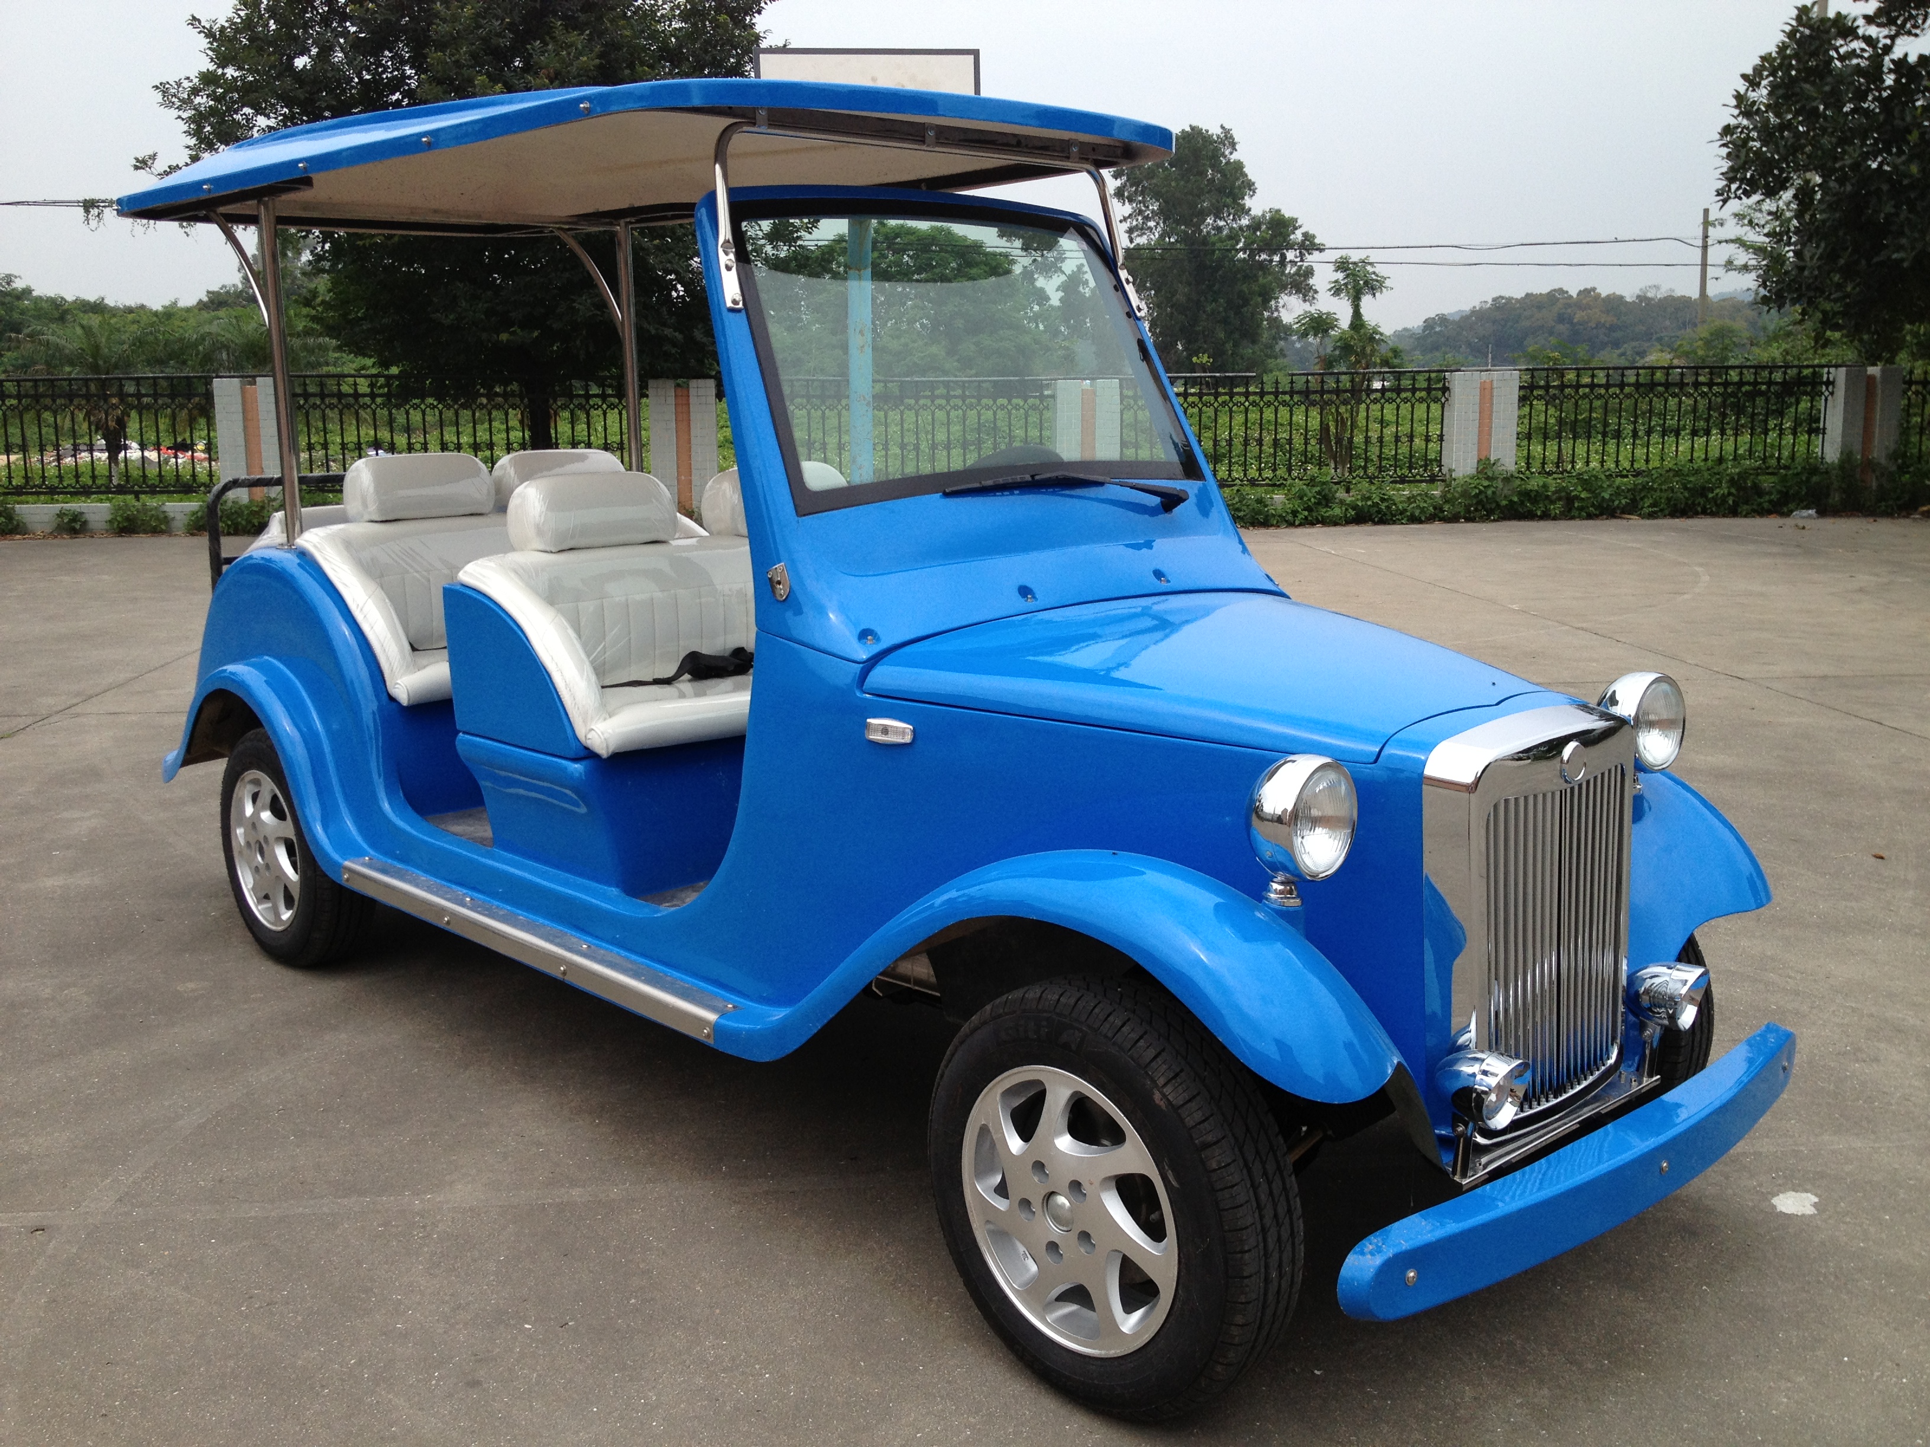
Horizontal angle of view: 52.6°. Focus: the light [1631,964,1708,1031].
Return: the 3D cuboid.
[{"bbox_3d":[1.059,0.401,2.943,0.084,0.087,0.112,-11,15,-42],"label":"light"}]

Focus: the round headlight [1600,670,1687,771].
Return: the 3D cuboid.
[{"bbox_3d":[1.044,-0.010,3.065,0.160,0.160,0.105,-9,14,-41],"label":"round headlight"}]

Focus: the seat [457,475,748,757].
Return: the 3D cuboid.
[{"bbox_3d":[-0.451,-0.286,4.053,1.074,0.488,0.575,-11,15,-42],"label":"seat"}]

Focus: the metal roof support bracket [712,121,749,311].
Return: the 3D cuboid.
[{"bbox_3d":[-0.379,-0.814,3.165,0.049,0.315,0.046,-8,2,-42],"label":"metal roof support bracket"}]

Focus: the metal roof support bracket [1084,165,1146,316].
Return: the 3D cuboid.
[{"bbox_3d":[0.289,-0.910,3.693,0.088,0.292,0.088,-10,14,-41],"label":"metal roof support bracket"}]

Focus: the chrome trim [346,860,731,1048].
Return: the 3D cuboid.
[{"bbox_3d":[-0.872,0.416,3.802,0.061,0.058,1.389,-11,15,-42],"label":"chrome trim"}]

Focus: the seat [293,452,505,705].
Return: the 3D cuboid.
[{"bbox_3d":[-0.972,-0.390,4.603,1.074,0.488,0.575,-11,15,-42],"label":"seat"}]

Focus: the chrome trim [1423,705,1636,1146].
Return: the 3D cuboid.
[{"bbox_3d":[0.811,0.269,2.732,0.445,0.550,0.130,-9,14,-41],"label":"chrome trim"}]

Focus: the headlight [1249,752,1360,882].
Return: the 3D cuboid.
[{"bbox_3d":[0.412,0.112,2.504,0.160,0.160,0.105,-9,14,-41],"label":"headlight"}]

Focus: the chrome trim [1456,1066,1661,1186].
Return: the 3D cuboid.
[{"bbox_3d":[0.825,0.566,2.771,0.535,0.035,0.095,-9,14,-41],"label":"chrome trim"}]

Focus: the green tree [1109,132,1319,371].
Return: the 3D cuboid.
[{"bbox_3d":[7.372,-13.870,58.000,5.900,7.966,5.700,0,10,0],"label":"green tree"}]

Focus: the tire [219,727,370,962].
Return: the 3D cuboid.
[{"bbox_3d":[-1.584,0.288,4.632,0.178,0.575,0.575,-9,14,-41],"label":"tire"}]

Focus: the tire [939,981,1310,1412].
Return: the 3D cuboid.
[{"bbox_3d":[0.195,0.650,2.696,0.171,0.586,0.586,-11,15,-43],"label":"tire"}]

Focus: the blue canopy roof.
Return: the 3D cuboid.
[{"bbox_3d":[-0.807,-1.250,4.261,1.250,0.200,2.530,-9,14,-41],"label":"blue canopy roof"}]

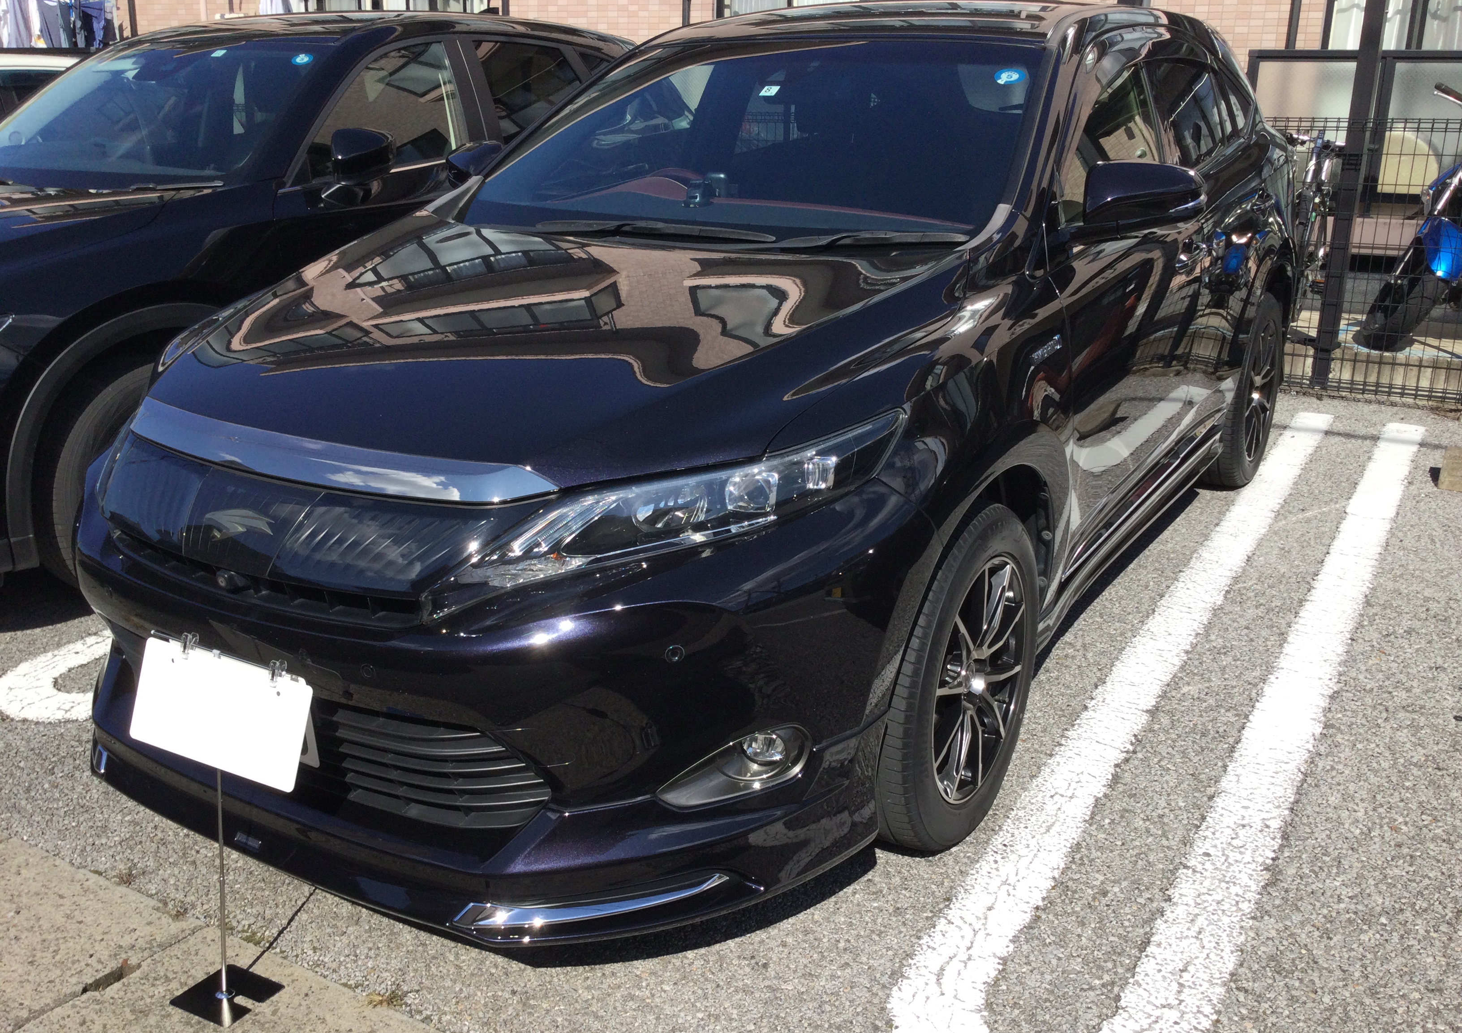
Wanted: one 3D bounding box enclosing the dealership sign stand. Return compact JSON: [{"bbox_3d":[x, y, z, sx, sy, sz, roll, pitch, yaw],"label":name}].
[{"bbox_3d":[-0.800,0.509,2.124,0.335,0.635,0.210,9,18,25],"label":"dealership sign stand"}]

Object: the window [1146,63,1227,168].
[{"bbox_3d":[1.303,-1.136,3.698,0.100,0.300,0.760,11,22,30],"label":"window"}]

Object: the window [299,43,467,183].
[{"bbox_3d":[-1.153,-1.342,4.301,0.120,0.410,0.780,11,22,30],"label":"window"}]

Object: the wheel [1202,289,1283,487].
[{"bbox_3d":[1.813,-0.462,4.746,0.235,0.716,0.716,11,22,30],"label":"wheel"}]

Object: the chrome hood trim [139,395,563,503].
[{"bbox_3d":[-0.721,-0.117,2.104,1.010,0.090,0.190,11,22,30],"label":"chrome hood trim"}]

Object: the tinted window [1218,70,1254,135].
[{"bbox_3d":[1.753,-1.412,4.474,0.090,0.215,0.570,-8,14,29],"label":"tinted window"}]

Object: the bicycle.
[{"bbox_3d":[3.158,-1.550,7.064,0.550,1.030,1.650,9,17,26],"label":"bicycle"}]

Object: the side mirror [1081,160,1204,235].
[{"bbox_3d":[0.869,-0.675,2.746,0.250,0.165,0.180,11,22,30],"label":"side mirror"}]

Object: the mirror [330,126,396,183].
[{"bbox_3d":[-1.124,-1.099,3.978,0.200,0.165,0.165,11,22,30],"label":"mirror"}]

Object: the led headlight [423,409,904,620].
[{"bbox_3d":[-0.074,-0.002,2.021,0.780,0.240,0.280,-6,20,-15],"label":"led headlight"}]

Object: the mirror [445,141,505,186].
[{"bbox_3d":[-0.708,-0.986,3.715,0.250,0.160,0.170,11,22,30],"label":"mirror"}]

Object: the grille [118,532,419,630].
[{"bbox_3d":[-0.771,0.088,2.096,0.750,0.085,0.120,11,22,30],"label":"grille"}]

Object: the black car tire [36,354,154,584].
[{"bbox_3d":[-1.658,-0.076,3.742,0.225,0.720,0.720,11,22,30],"label":"black car tire"}]

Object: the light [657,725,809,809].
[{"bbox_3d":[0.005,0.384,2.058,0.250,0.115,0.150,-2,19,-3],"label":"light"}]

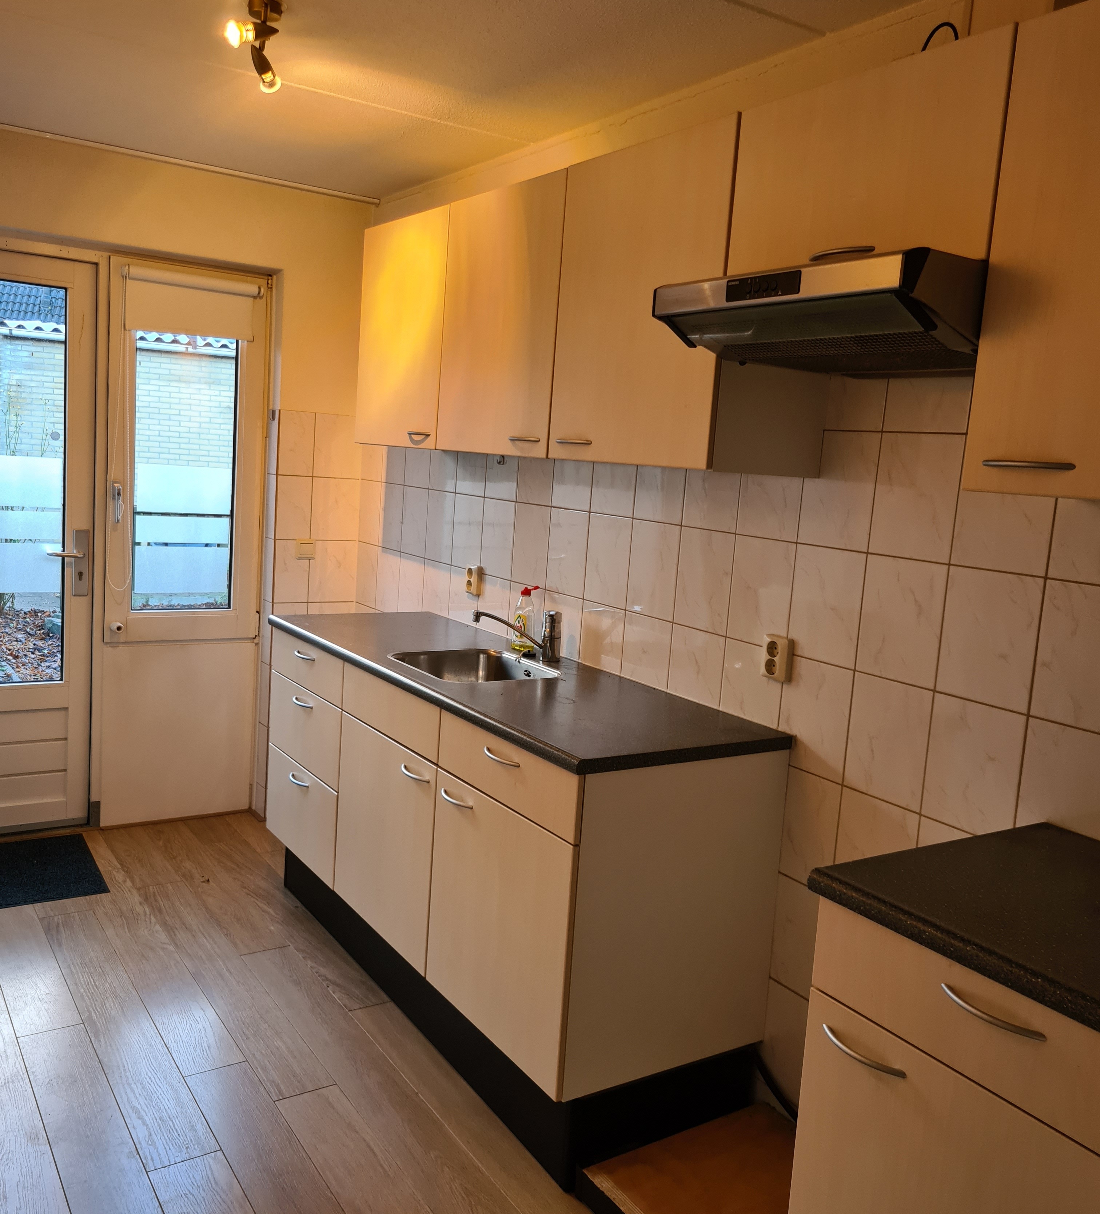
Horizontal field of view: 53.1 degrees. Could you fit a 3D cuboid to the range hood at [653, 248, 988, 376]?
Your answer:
[{"bbox_3d":[0.558,-0.505,1.967,0.503,0.139,0.597,-1,10,-33],"label":"range hood"}]

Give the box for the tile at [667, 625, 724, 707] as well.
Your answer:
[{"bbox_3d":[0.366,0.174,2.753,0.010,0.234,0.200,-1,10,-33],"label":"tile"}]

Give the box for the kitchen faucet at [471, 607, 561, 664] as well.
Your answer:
[{"bbox_3d":[-0.093,0.077,3.044,0.275,0.146,0.050,0,9,-25],"label":"kitchen faucet"}]

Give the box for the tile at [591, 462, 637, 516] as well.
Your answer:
[{"bbox_3d":[0.183,-0.376,3.037,0.009,0.248,0.200,-1,9,-33],"label":"tile"}]

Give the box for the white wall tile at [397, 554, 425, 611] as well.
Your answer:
[{"bbox_3d":[-0.516,-0.066,4.132,0.010,0.250,0.201,-1,10,-33],"label":"white wall tile"}]

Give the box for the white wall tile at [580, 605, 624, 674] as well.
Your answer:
[{"bbox_3d":[0.148,0.120,3.106,0.009,0.248,0.200,-1,9,-33],"label":"white wall tile"}]

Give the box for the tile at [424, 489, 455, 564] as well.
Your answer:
[{"bbox_3d":[-0.382,-0.283,3.884,0.010,0.247,0.200,-1,10,-33],"label":"tile"}]

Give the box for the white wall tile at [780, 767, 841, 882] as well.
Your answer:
[{"bbox_3d":[0.570,0.492,2.472,0.009,0.248,0.200,-1,9,-33],"label":"white wall tile"}]

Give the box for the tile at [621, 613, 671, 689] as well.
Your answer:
[{"bbox_3d":[0.258,0.151,2.938,0.009,0.248,0.200,-1,9,-33],"label":"tile"}]

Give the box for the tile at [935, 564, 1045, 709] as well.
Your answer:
[{"bbox_3d":[0.814,0.058,2.040,0.009,0.247,0.198,-1,10,-33],"label":"tile"}]

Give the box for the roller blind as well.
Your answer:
[{"bbox_3d":[-1.322,-1.122,4.096,0.505,0.220,0.055,-1,9,-33],"label":"roller blind"}]

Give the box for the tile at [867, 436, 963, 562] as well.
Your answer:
[{"bbox_3d":[0.738,-0.223,2.217,0.010,0.250,0.201,-1,10,-33],"label":"tile"}]

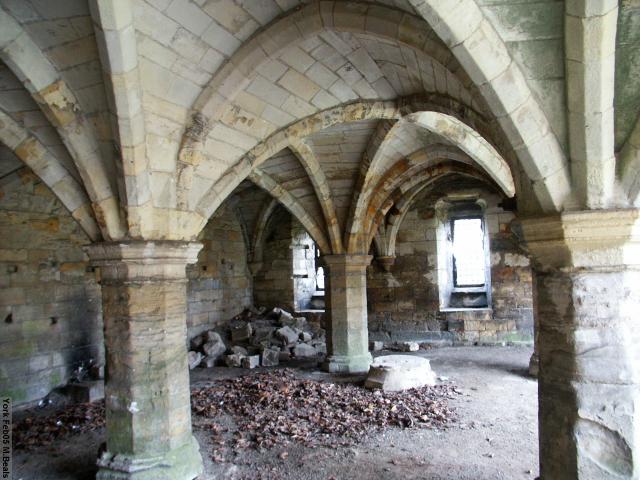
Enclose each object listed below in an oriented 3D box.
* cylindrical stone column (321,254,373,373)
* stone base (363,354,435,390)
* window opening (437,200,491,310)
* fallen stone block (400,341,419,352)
[{"bbox_3d":[0.416,1.092,8.012,0.810,1.760,0.810,-3,-3,21],"label":"cylindrical stone column"},{"bbox_3d":[1.050,1.757,6.834,0.860,0.270,0.820,0,-3,-25],"label":"stone base"},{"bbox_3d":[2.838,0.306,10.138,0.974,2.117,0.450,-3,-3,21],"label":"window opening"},{"bbox_3d":[1.635,1.925,9.408,0.310,0.190,0.250,-2,-3,15],"label":"fallen stone block"}]

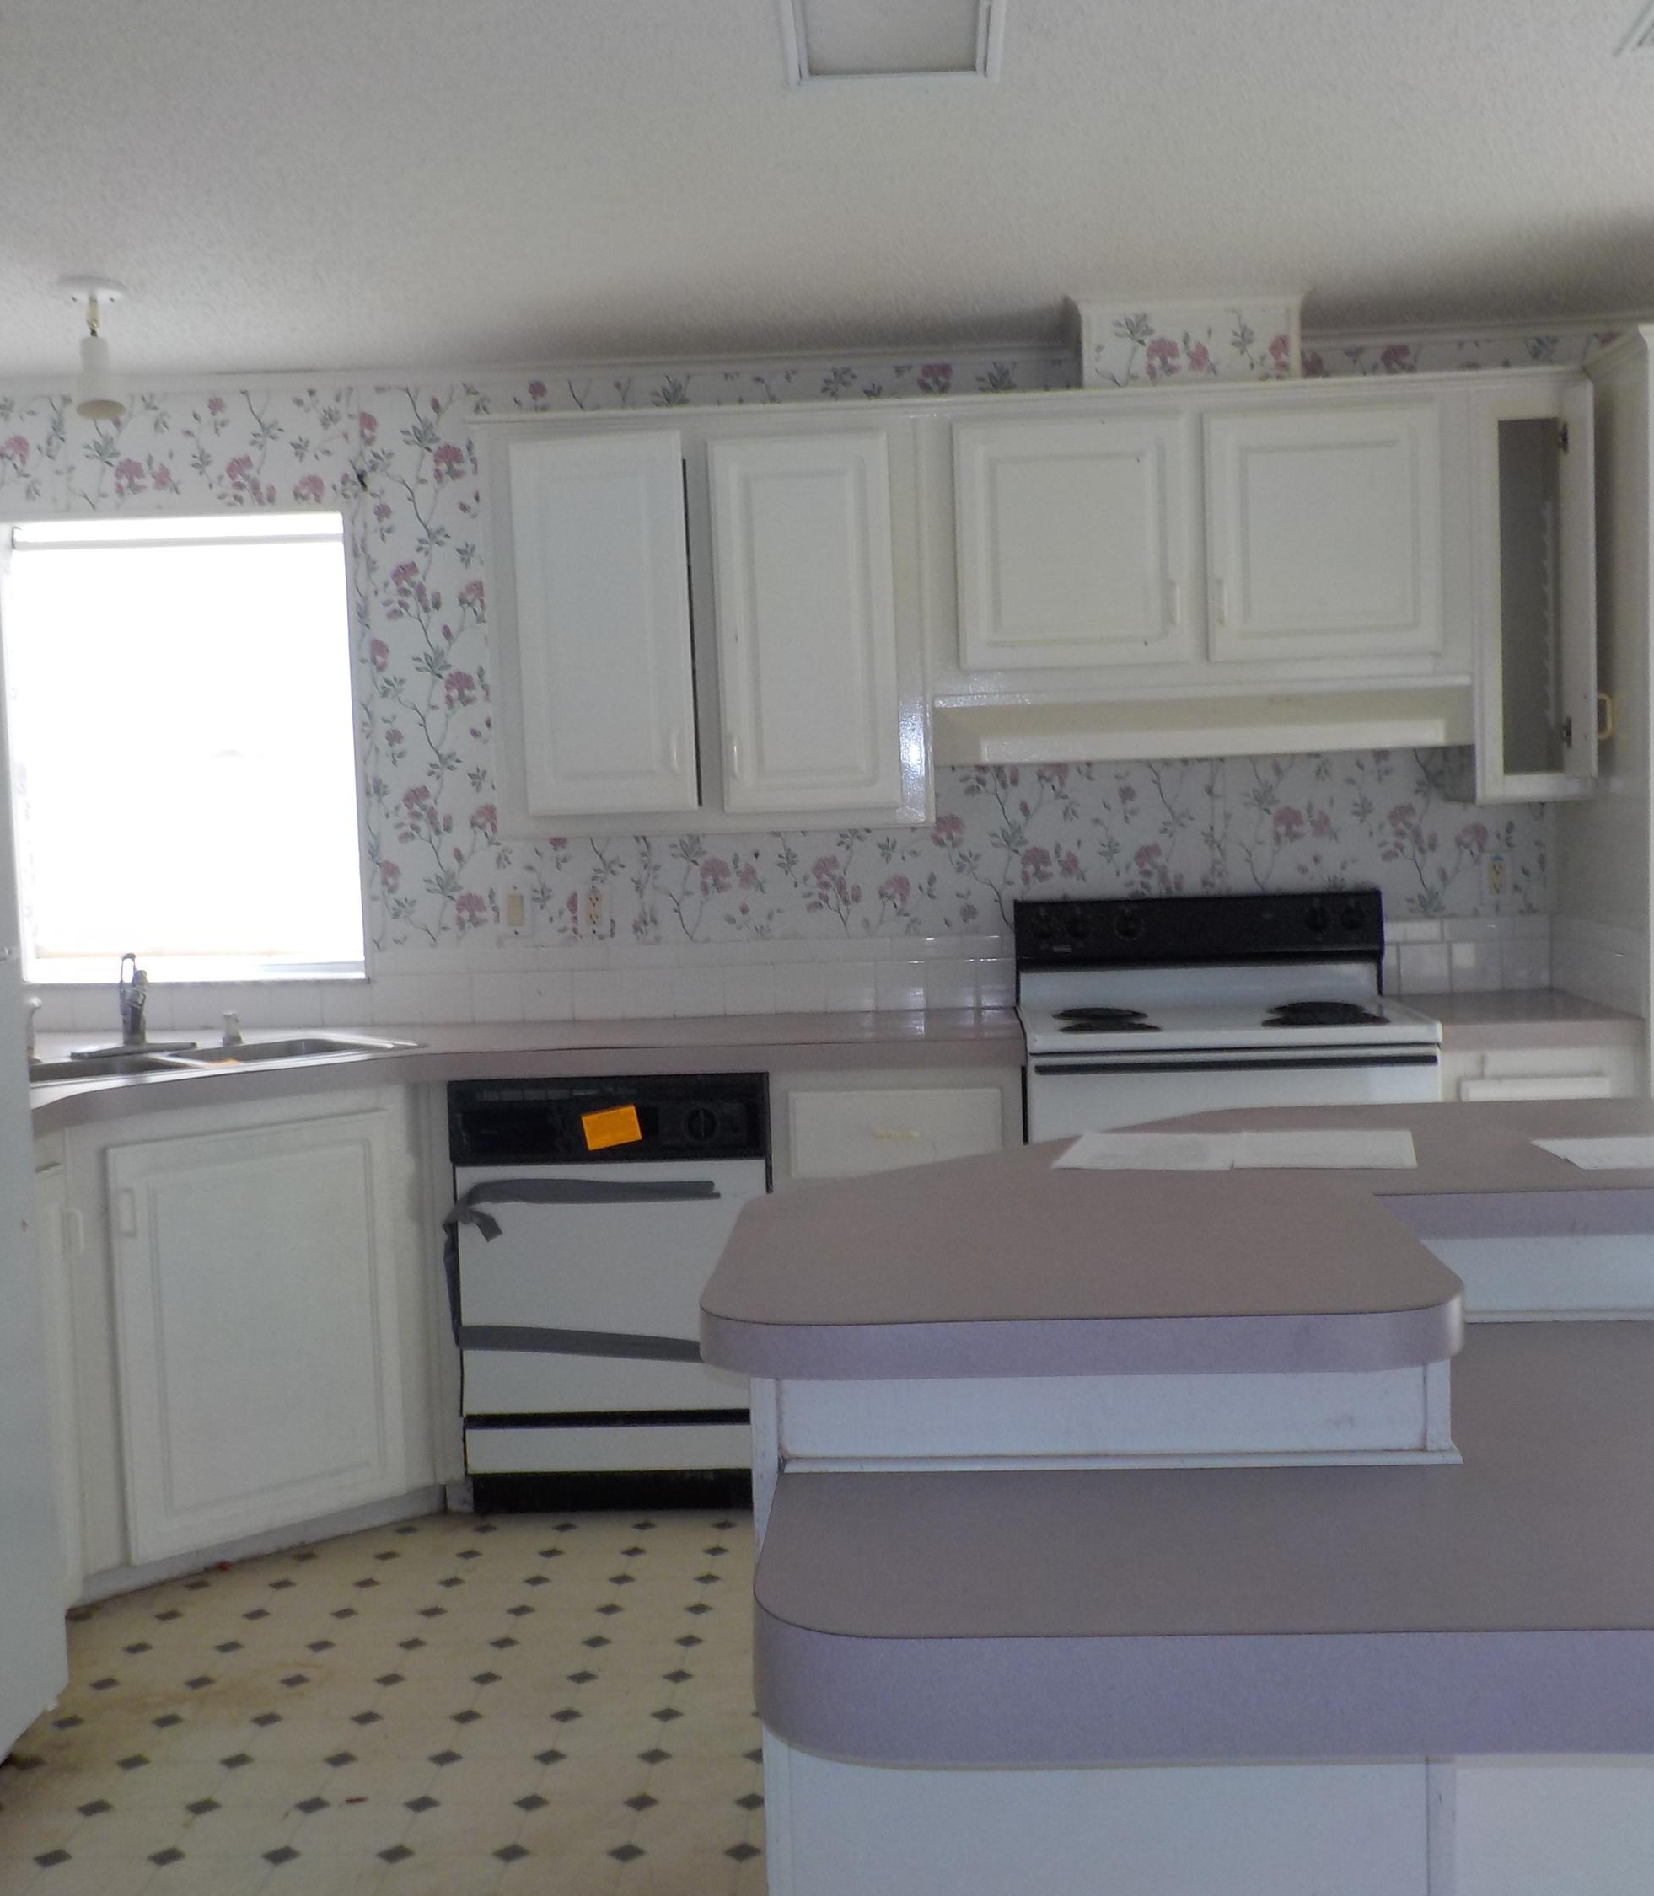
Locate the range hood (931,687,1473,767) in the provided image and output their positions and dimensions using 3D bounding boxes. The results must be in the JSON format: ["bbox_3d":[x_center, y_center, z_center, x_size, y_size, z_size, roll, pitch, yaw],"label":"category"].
[{"bbox_3d":[0.750,-0.444,4.431,1.061,0.128,0.465,-2,4,3],"label":"range hood"}]

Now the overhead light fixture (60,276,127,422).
[{"bbox_3d":[-1.399,-1.140,4.210,0.130,0.270,0.130,-2,4,3],"label":"overhead light fixture"}]

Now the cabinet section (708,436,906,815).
[{"bbox_3d":[-0.034,-0.641,4.402,0.349,0.720,0.310,-2,5,4],"label":"cabinet section"}]

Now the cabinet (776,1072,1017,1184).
[{"bbox_3d":[0.161,0.638,4.467,0.491,0.875,0.605,-2,4,3],"label":"cabinet"}]

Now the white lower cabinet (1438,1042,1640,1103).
[{"bbox_3d":[1.355,0.603,4.405,0.370,0.875,0.610,-2,4,3],"label":"white lower cabinet"}]

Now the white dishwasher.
[{"bbox_3d":[-0.390,0.659,4.490,0.609,0.867,0.595,-2,4,3],"label":"white dishwasher"}]

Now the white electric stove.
[{"bbox_3d":[0.780,0.484,4.371,0.757,1.154,0.655,-2,4,3],"label":"white electric stove"}]

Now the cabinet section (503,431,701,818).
[{"bbox_3d":[-0.427,-0.637,4.426,0.342,0.726,0.310,-2,5,4],"label":"cabinet section"}]

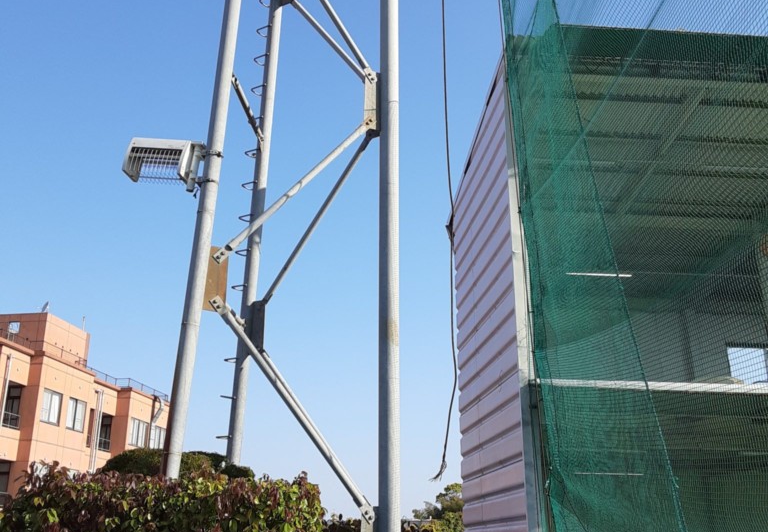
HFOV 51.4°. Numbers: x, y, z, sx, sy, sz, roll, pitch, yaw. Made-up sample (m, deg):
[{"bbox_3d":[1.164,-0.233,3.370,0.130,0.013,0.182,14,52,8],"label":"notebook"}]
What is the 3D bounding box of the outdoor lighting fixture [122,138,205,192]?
[{"bbox_3d":[-2.048,-0.940,7.400,0.610,0.400,0.330,2,-19,6],"label":"outdoor lighting fixture"}]

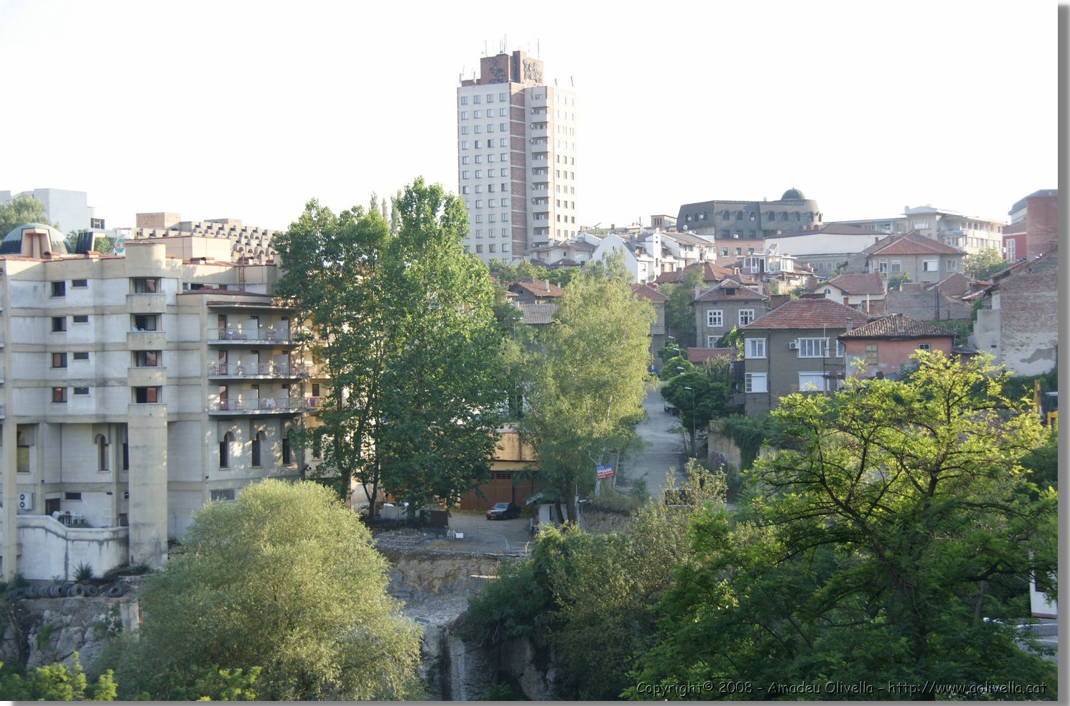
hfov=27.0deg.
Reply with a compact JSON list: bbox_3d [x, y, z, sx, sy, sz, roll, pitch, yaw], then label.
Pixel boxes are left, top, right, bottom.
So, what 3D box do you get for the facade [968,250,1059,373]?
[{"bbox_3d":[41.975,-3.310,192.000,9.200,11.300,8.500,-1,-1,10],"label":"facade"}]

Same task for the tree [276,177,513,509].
[{"bbox_3d":[-12.260,-0.370,191.000,20.000,29.030,15.000,-1,-1,0],"label":"tree"}]

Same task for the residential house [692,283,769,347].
[{"bbox_3d":[21.800,-4.000,248.000,8.600,8.400,8.500,-1,0,7],"label":"residential house"}]

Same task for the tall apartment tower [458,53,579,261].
[{"bbox_3d":[-3.387,-36.948,434.000,17.000,43.500,17.200,-1,-1,30],"label":"tall apartment tower"}]

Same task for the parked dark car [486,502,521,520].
[{"bbox_3d":[-2.783,14.170,199.500,1.720,1.430,4.200,-1,-1,20],"label":"parked dark car"}]

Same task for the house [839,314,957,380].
[{"bbox_3d":[30.213,-0.225,186.000,9.400,6.100,8.200,-1,-1,6],"label":"house"}]

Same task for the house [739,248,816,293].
[{"bbox_3d":[36.480,-11.903,335.000,9.600,7.600,8.000,0,-1,-24],"label":"house"}]

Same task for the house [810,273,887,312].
[{"bbox_3d":[33.000,-6.000,235.000,7.900,4.800,7.000,-1,0,12],"label":"house"}]

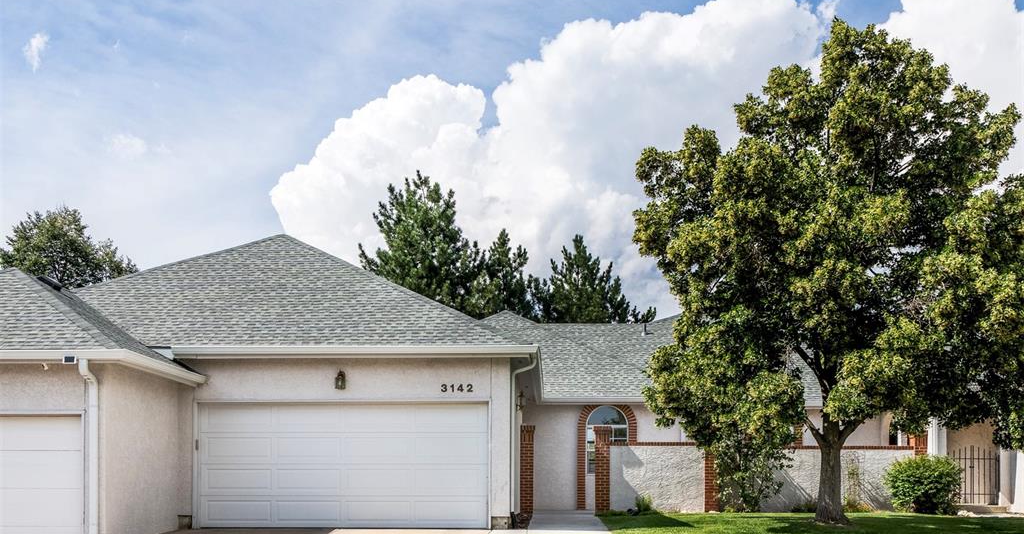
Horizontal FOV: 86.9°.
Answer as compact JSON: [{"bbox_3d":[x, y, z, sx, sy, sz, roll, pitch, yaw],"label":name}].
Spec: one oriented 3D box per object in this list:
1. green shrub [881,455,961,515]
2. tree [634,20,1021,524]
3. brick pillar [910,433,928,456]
[{"bbox_3d":[9.195,4.872,12.100,1.750,1.350,1.600,0,-3,2],"label":"green shrub"},{"bbox_3d":[5.955,0.103,10.100,7.200,9.400,6.800,0,-3,2],"label":"tree"},{"bbox_3d":[9.843,4.945,13.000,0.330,1.900,0.330,0,-3,2],"label":"brick pillar"}]

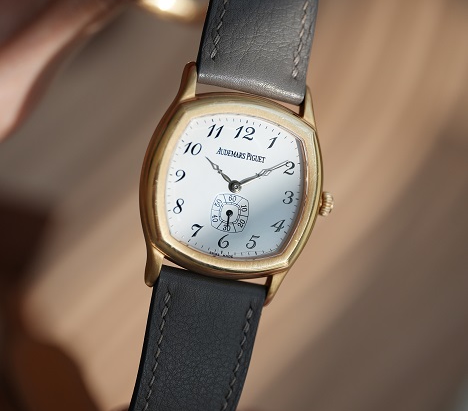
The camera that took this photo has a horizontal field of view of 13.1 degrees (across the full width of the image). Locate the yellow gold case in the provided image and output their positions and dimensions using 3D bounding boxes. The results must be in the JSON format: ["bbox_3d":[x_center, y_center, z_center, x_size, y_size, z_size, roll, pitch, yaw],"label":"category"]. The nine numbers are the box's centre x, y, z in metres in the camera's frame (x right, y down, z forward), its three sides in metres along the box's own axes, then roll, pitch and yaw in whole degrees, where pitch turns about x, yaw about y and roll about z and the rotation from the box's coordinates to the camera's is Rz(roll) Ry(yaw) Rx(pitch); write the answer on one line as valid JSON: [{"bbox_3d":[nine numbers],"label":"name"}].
[{"bbox_3d":[0.000,-0.004,0.366,0.033,0.041,0.009,11,0,-15],"label":"yellow gold case"}]

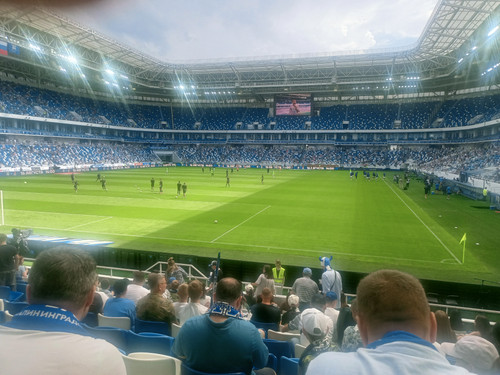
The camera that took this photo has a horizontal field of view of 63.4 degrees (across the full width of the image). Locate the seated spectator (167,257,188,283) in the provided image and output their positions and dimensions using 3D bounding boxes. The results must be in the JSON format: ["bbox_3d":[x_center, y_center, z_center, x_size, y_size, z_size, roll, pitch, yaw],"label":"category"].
[{"bbox_3d":[-1.557,2.244,8.453,0.500,1.540,0.450,1,5,-1],"label":"seated spectator"}]

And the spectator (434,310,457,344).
[{"bbox_3d":[2.276,1.998,4.917,0.470,1.240,0.750,3,6,15],"label":"spectator"}]

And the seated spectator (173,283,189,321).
[{"bbox_3d":[-0.923,1.958,5.996,0.420,1.210,0.680,3,5,15],"label":"seated spectator"}]

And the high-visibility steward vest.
[{"bbox_3d":[1.018,3.109,14.288,0.460,0.600,0.280,3,5,15],"label":"high-visibility steward vest"}]

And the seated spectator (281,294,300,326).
[{"bbox_3d":[0.664,2.146,6.183,0.500,1.220,0.750,3,6,15],"label":"seated spectator"}]

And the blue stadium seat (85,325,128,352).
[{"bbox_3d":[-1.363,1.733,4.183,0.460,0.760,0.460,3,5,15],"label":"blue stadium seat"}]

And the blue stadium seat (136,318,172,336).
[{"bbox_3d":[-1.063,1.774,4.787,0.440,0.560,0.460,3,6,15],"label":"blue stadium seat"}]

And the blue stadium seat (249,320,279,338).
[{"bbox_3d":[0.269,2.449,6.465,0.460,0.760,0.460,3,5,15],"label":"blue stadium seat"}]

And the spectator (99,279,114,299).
[{"bbox_3d":[-2.362,2.057,7.020,0.450,1.120,0.700,3,6,15],"label":"spectator"}]

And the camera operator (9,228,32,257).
[{"bbox_3d":[-11.300,2.835,20.187,1.000,1.500,0.850,-2,6,-26],"label":"camera operator"}]

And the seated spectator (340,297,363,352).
[{"bbox_3d":[1.156,1.713,4.402,0.500,1.260,0.750,3,6,15],"label":"seated spectator"}]

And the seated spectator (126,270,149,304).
[{"bbox_3d":[-1.508,1.788,5.954,0.500,1.280,0.750,3,6,15],"label":"seated spectator"}]

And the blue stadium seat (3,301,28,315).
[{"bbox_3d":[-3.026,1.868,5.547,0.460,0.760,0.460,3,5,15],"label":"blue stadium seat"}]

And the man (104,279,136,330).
[{"bbox_3d":[-1.605,1.730,5.306,0.500,1.170,0.750,3,5,15],"label":"man"}]

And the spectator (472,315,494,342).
[{"bbox_3d":[2.939,2.174,5.261,0.480,1.170,0.700,3,5,15],"label":"spectator"}]

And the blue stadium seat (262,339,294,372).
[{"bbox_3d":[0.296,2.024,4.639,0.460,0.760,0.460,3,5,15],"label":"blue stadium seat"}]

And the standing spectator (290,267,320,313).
[{"bbox_3d":[1.218,2.634,8.936,0.570,1.740,0.360,3,5,15],"label":"standing spectator"}]

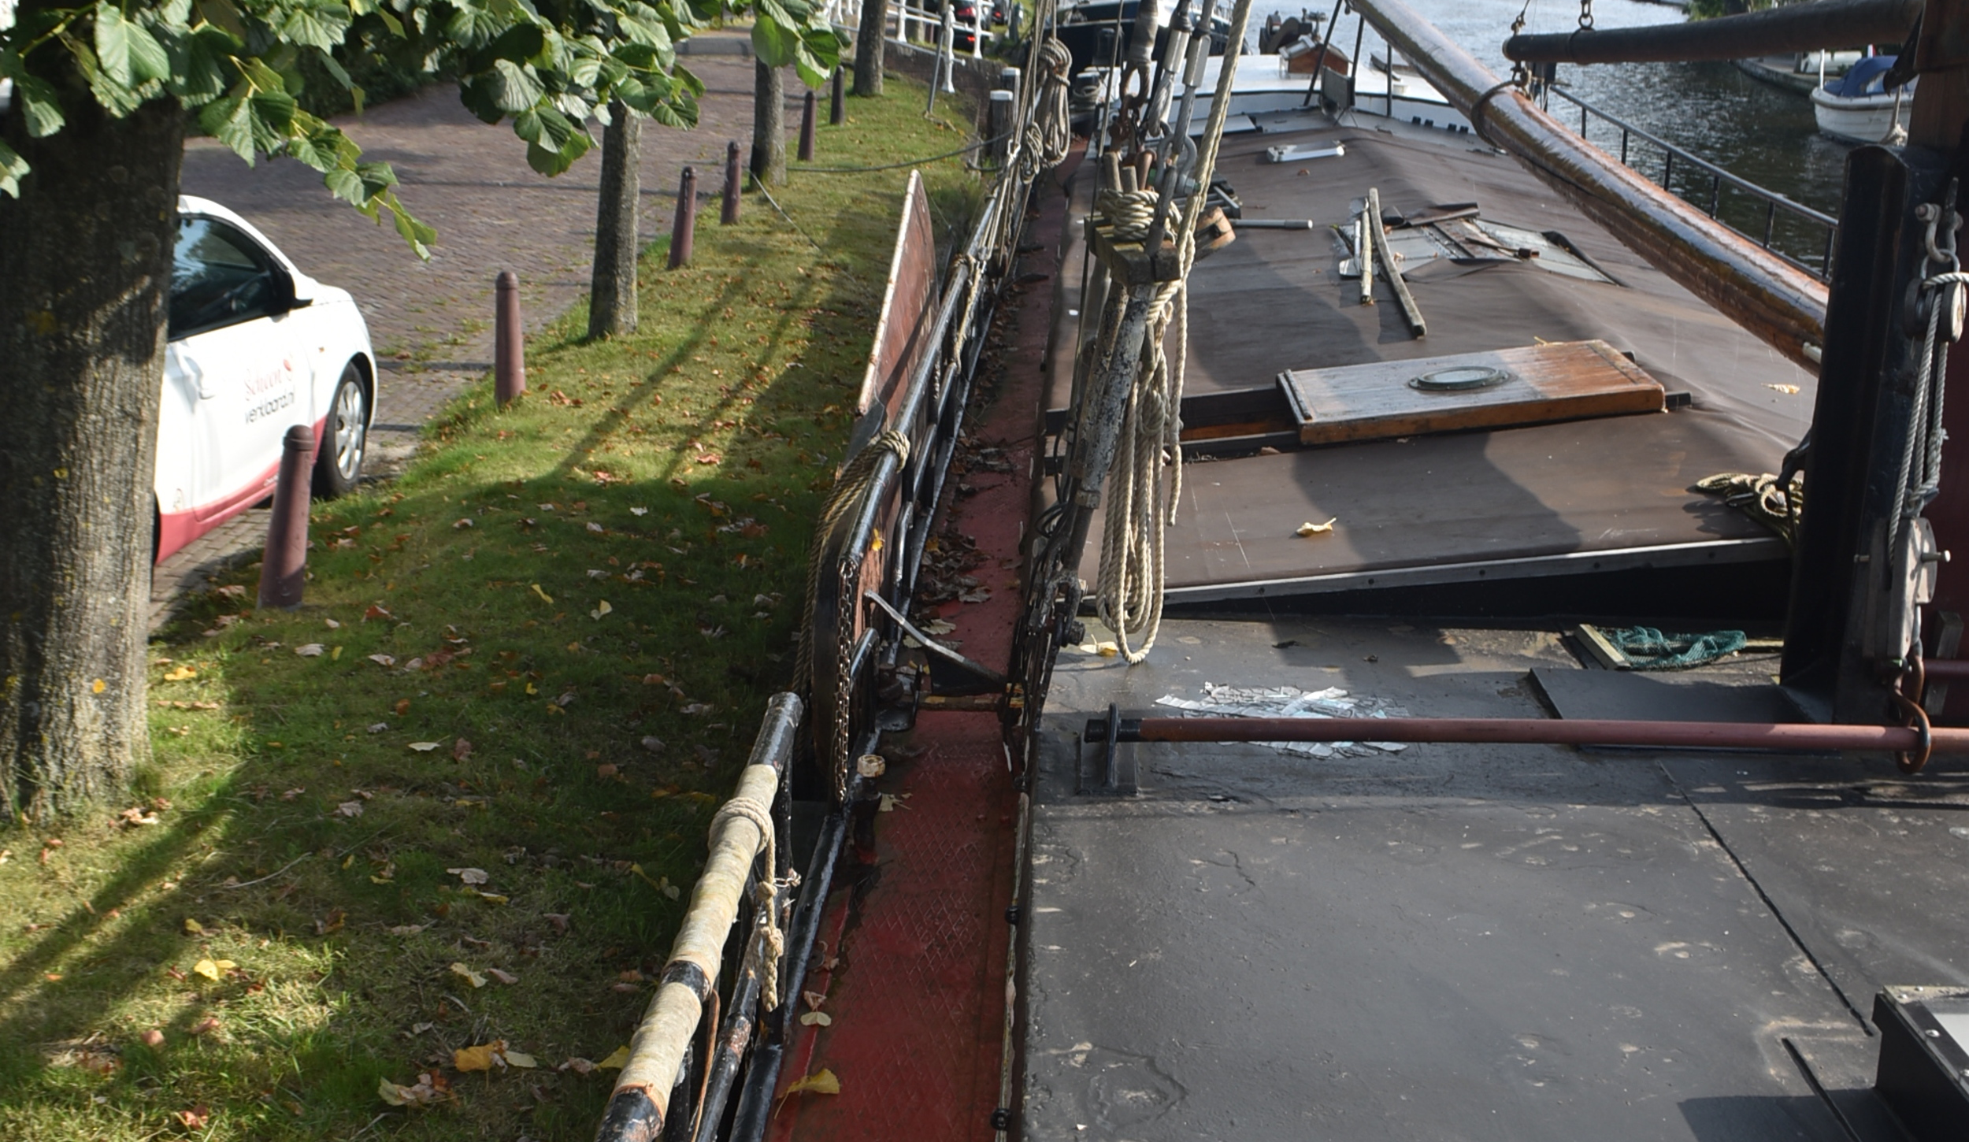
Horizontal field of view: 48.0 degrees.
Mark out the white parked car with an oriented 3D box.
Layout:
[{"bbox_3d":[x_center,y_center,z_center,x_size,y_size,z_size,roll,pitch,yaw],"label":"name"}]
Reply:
[{"bbox_3d":[-3.822,-0.829,9.117,1.630,1.490,3.550,3,16,3],"label":"white parked car"}]

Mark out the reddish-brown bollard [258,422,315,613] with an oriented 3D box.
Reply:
[{"bbox_3d":[-2.629,-0.206,8.379,0.155,0.707,0.155,11,14,1],"label":"reddish-brown bollard"}]

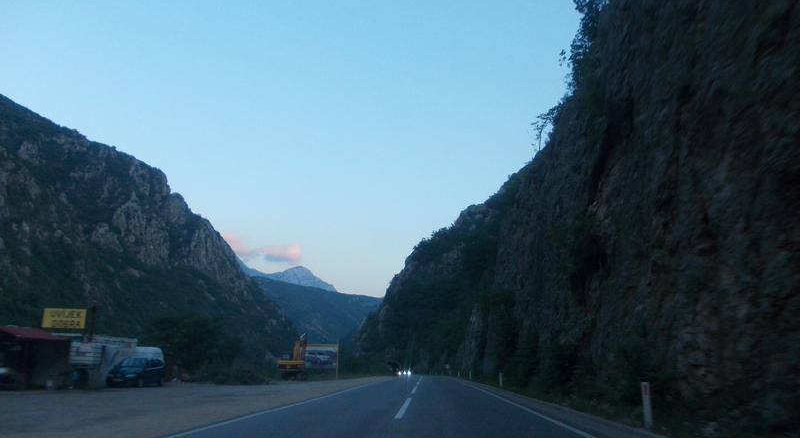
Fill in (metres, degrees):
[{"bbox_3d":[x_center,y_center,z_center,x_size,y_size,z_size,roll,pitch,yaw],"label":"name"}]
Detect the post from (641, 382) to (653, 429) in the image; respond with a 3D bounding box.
[{"bbox_3d":[4.205,3.178,11.043,0.125,0.768,0.100,-1,-13,2],"label":"post"}]

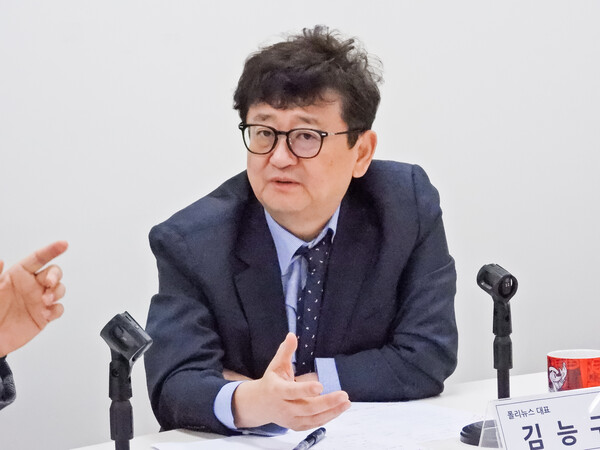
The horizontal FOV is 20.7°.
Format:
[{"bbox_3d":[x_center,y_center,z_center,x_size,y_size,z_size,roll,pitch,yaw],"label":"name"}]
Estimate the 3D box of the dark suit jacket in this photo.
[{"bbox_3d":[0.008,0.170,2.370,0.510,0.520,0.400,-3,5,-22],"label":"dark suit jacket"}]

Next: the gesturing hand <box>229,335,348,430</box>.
[{"bbox_3d":[-0.012,0.203,2.120,0.168,0.122,0.090,2,6,37],"label":"gesturing hand"}]

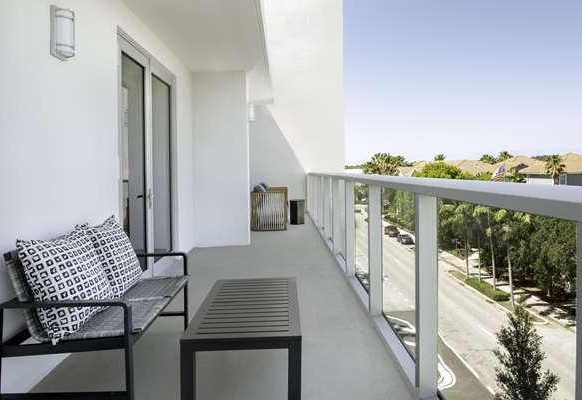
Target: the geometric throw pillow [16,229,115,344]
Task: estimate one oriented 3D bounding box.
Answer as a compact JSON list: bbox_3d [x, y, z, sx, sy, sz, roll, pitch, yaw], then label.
[{"bbox_3d":[-1.209,0.420,2.370,0.170,0.510,0.510,-19,1,9],"label":"geometric throw pillow"}]

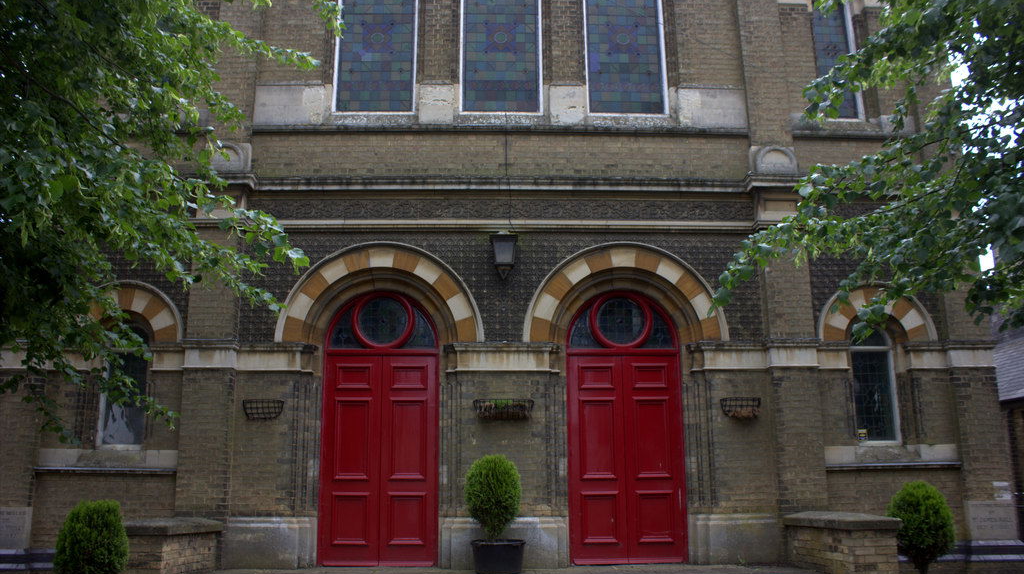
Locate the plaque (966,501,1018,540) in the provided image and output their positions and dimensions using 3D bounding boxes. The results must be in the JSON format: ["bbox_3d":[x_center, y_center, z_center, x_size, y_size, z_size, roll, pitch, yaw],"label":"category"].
[{"bbox_3d":[5.793,2.822,9.621,0.596,0.446,0.060,0,-12,-2],"label":"plaque"}]

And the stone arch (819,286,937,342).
[{"bbox_3d":[4.668,0.370,10.347,1.532,0.759,0.280,0,-13,-2],"label":"stone arch"}]

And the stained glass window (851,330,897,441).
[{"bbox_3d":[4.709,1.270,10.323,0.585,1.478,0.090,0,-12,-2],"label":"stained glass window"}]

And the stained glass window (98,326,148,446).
[{"bbox_3d":[-4.861,1.225,10.074,0.576,1.559,0.150,0,-13,-2],"label":"stained glass window"}]

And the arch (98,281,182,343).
[{"bbox_3d":[-4.824,0.333,10.088,1.459,0.797,0.280,0,-13,-2],"label":"arch"}]

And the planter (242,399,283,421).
[{"bbox_3d":[-2.926,1.446,9.360,0.485,0.238,0.210,0,-13,-2],"label":"planter"}]

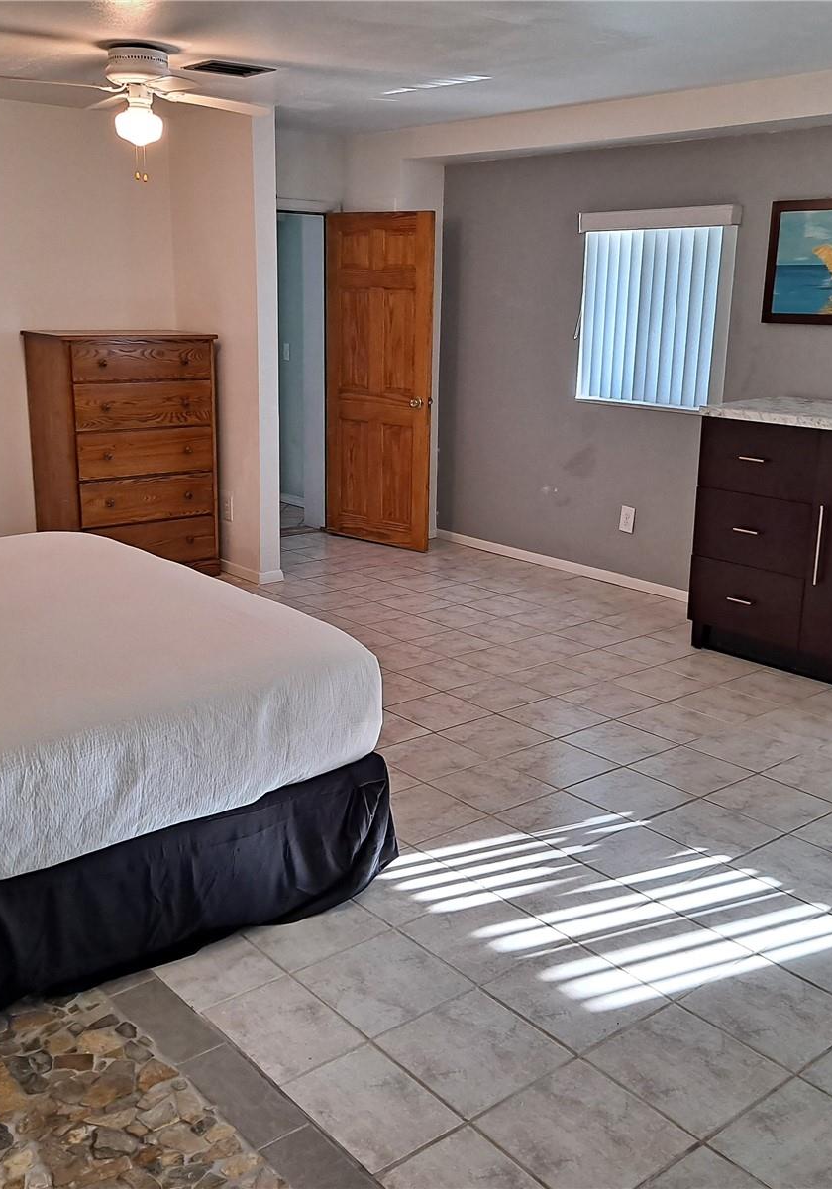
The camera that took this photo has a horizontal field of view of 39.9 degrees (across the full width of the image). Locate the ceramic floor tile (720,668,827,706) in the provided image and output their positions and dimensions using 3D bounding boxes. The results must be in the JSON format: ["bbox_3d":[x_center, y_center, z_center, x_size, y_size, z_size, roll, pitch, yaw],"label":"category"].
[{"bbox_3d":[1.471,0.393,4.717,0.306,0.010,0.306,-11,19,-38],"label":"ceramic floor tile"}]

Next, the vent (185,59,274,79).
[{"bbox_3d":[-0.776,-2.176,4.773,0.305,0.020,0.255,-11,19,-38],"label":"vent"}]

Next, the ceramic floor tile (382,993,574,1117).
[{"bbox_3d":[0.122,0.957,2.398,0.305,0.010,0.305,-11,19,-38],"label":"ceramic floor tile"}]

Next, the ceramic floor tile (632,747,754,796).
[{"bbox_3d":[0.950,0.611,3.944,0.314,0.010,0.314,-11,19,-38],"label":"ceramic floor tile"}]

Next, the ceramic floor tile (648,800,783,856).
[{"bbox_3d":[0.913,0.730,3.522,0.312,0.010,0.312,-11,19,-38],"label":"ceramic floor tile"}]

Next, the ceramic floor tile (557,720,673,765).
[{"bbox_3d":[0.745,0.543,4.181,0.314,0.010,0.314,-11,19,-38],"label":"ceramic floor tile"}]

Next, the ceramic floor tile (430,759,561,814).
[{"bbox_3d":[0.253,0.631,3.730,0.306,0.010,0.306,-11,19,-38],"label":"ceramic floor tile"}]

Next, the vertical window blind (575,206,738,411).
[{"bbox_3d":[1.214,-1.488,5.986,0.100,0.989,0.963,-11,19,-38],"label":"vertical window blind"}]

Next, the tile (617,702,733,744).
[{"bbox_3d":[0.999,0.498,4.398,0.312,0.010,0.312,-11,19,-38],"label":"tile"}]

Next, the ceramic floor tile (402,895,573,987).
[{"bbox_3d":[0.169,0.851,2.845,0.305,0.010,0.305,-11,19,-39],"label":"ceramic floor tile"}]

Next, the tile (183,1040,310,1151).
[{"bbox_3d":[-0.347,1.003,2.288,0.109,0.010,0.303,-11,19,-38],"label":"tile"}]

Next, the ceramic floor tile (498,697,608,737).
[{"bbox_3d":[0.532,0.471,4.349,0.306,0.010,0.306,-11,19,-38],"label":"ceramic floor tile"}]

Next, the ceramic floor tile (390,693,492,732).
[{"bbox_3d":[0.088,0.456,4.457,0.314,0.010,0.314,-11,19,-38],"label":"ceramic floor tile"}]

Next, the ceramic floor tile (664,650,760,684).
[{"bbox_3d":[1.289,0.334,5.036,0.312,0.010,0.312,-11,19,-38],"label":"ceramic floor tile"}]

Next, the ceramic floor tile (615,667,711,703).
[{"bbox_3d":[1.021,0.376,4.743,0.306,0.010,0.306,-11,19,-38],"label":"ceramic floor tile"}]

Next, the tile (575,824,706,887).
[{"bbox_3d":[0.650,0.758,3.235,0.305,0.010,0.305,-11,19,-39],"label":"tile"}]

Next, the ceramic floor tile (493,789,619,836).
[{"bbox_3d":[0.456,0.706,3.545,0.314,0.010,0.314,-11,19,-38],"label":"ceramic floor tile"}]

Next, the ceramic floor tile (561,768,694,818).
[{"bbox_3d":[0.703,0.658,3.744,0.314,0.010,0.314,-11,19,-38],"label":"ceramic floor tile"}]

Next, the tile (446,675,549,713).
[{"bbox_3d":[0.331,0.404,4.585,0.306,0.010,0.306,-11,19,-38],"label":"tile"}]

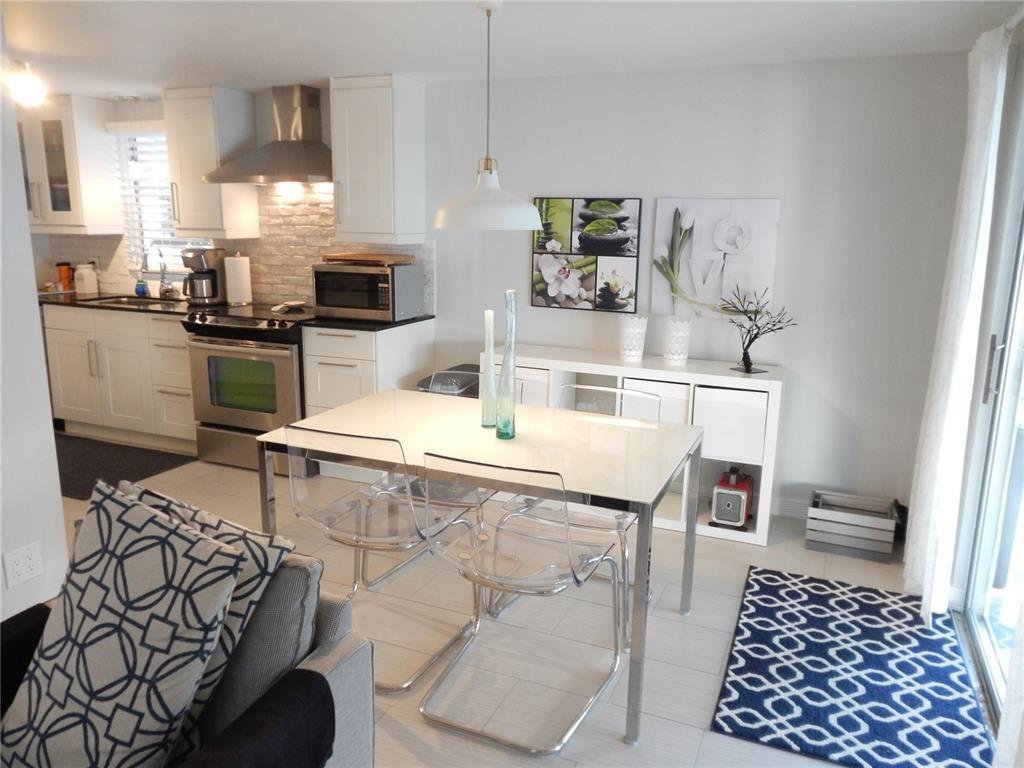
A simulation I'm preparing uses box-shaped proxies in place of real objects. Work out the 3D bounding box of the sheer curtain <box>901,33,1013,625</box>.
[{"bbox_3d":[1.672,-0.161,2.752,0.165,2.130,0.440,6,14,22],"label":"sheer curtain"}]

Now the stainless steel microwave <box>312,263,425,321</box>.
[{"bbox_3d":[-0.806,-0.530,4.209,0.519,0.296,0.360,6,13,22],"label":"stainless steel microwave"}]

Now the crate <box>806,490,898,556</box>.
[{"bbox_3d":[1.590,0.662,3.471,0.360,0.208,0.260,6,14,22],"label":"crate"}]

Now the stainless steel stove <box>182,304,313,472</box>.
[{"bbox_3d":[-1.397,0.023,4.448,0.784,0.931,0.664,6,13,22],"label":"stainless steel stove"}]

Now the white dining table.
[{"bbox_3d":[-0.079,0.539,2.693,1.350,0.746,0.848,6,14,22],"label":"white dining table"}]

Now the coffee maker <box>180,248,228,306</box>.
[{"bbox_3d":[-1.994,-0.694,4.789,0.185,0.356,0.250,11,16,39],"label":"coffee maker"}]

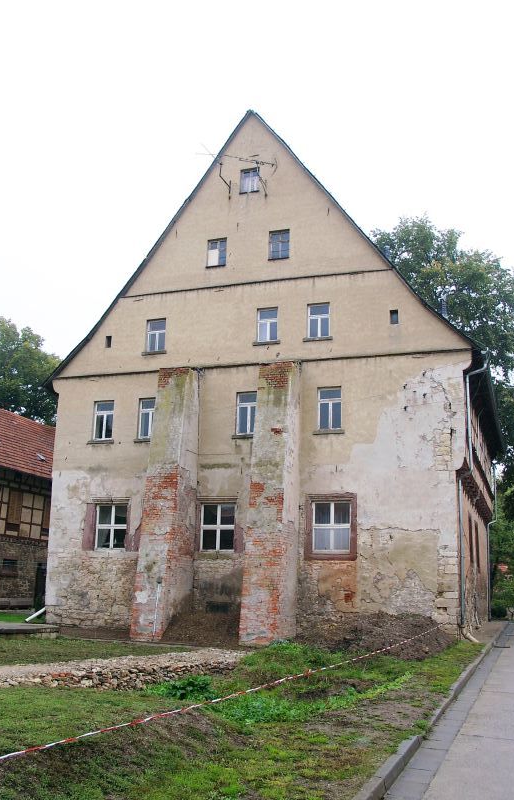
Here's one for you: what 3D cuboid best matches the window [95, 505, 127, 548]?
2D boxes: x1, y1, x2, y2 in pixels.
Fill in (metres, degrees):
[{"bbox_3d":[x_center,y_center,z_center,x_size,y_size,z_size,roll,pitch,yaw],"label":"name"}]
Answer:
[{"bbox_3d":[-4.885,4.267,26.403,1.180,1.460,0.150,-3,-11,19],"label":"window"}]

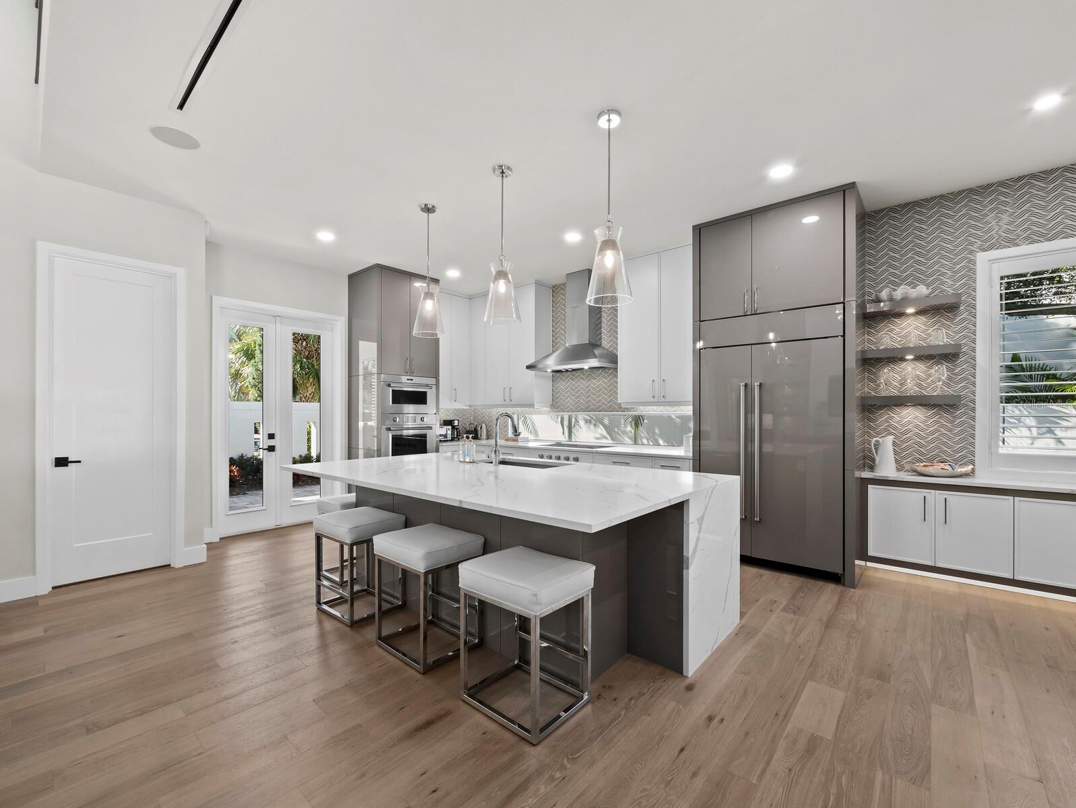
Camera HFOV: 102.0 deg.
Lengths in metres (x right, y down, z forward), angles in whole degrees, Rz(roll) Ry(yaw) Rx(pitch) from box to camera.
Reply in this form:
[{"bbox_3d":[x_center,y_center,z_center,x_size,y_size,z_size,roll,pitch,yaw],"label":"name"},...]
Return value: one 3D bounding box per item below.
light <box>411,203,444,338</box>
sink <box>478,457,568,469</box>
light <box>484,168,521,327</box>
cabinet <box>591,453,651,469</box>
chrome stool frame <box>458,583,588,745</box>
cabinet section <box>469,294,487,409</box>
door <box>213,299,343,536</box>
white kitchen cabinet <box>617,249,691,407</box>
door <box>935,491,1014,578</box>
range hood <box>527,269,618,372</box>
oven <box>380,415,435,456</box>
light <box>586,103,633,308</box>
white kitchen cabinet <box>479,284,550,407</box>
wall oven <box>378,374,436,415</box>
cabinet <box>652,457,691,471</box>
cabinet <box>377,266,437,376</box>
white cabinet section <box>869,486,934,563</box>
[{"bbox_3d":[-0.912,-1.107,3.606,0.262,1.063,0.262,0,0,0],"label":"light"},{"bbox_3d":[-0.096,0.593,3.393,0.690,0.230,0.410,-1,-1,41],"label":"sink"},{"bbox_3d":[-0.245,-1.112,3.041,0.262,1.063,0.262,0,0,0],"label":"light"},{"bbox_3d":[1.075,0.925,4.850,0.715,0.815,0.600,0,-1,40],"label":"cabinet"},{"bbox_3d":[-0.059,1.109,2.031,0.455,0.518,0.383,0,-1,40],"label":"chrome stool frame"},{"bbox_3d":[-0.779,-0.774,6.577,0.357,1.601,0.350,-1,-1,40],"label":"cabinet section"},{"bbox_3d":[-2.928,0.144,5.058,0.110,2.500,1.410,0,-1,40],"label":"door"},{"bbox_3d":[1.394,-0.792,4.776,0.950,1.625,0.350,-1,-1,41],"label":"white kitchen cabinet"},{"bbox_3d":[3.110,0.923,3.107,0.400,0.565,0.025,0,-1,40],"label":"door"},{"bbox_3d":[0.476,-1.013,5.421,1.075,1.220,0.610,0,-1,40],"label":"range hood"},{"bbox_3d":[-1.775,0.476,5.504,0.580,0.720,0.775,-1,-1,41],"label":"oven"},{"bbox_3d":[0.406,-1.117,2.484,0.262,1.063,0.262,0,0,0],"label":"light"},{"bbox_3d":[-0.342,-0.760,6.187,1.060,1.630,0.350,-1,-1,41],"label":"white kitchen cabinet"},{"bbox_3d":[-1.760,-0.105,5.525,0.550,0.467,0.770,0,-1,40],"label":"wall oven"},{"bbox_3d":[1.530,0.939,4.467,0.460,0.840,0.600,-1,-1,41],"label":"cabinet"},{"bbox_3d":[-1.801,-0.960,5.520,0.620,1.230,0.820,-1,-1,41],"label":"cabinet"},{"bbox_3d":[2.826,0.937,3.398,0.400,0.565,0.025,-1,-1,41],"label":"white cabinet section"}]

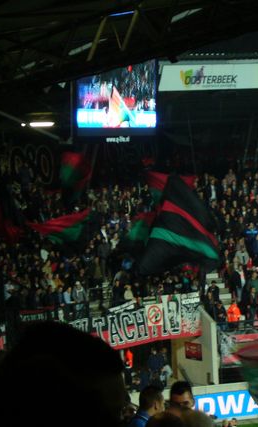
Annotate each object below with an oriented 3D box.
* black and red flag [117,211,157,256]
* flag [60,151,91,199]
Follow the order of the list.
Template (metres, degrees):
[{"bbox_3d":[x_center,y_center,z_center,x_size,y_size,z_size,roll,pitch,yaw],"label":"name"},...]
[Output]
[{"bbox_3d":[0.324,0.810,70.000,1.690,1.890,0.450,-3,1,-9],"label":"black and red flag"},{"bbox_3d":[-2.291,-1.627,74.000,1.330,1.990,0.450,-3,1,-9],"label":"flag"}]

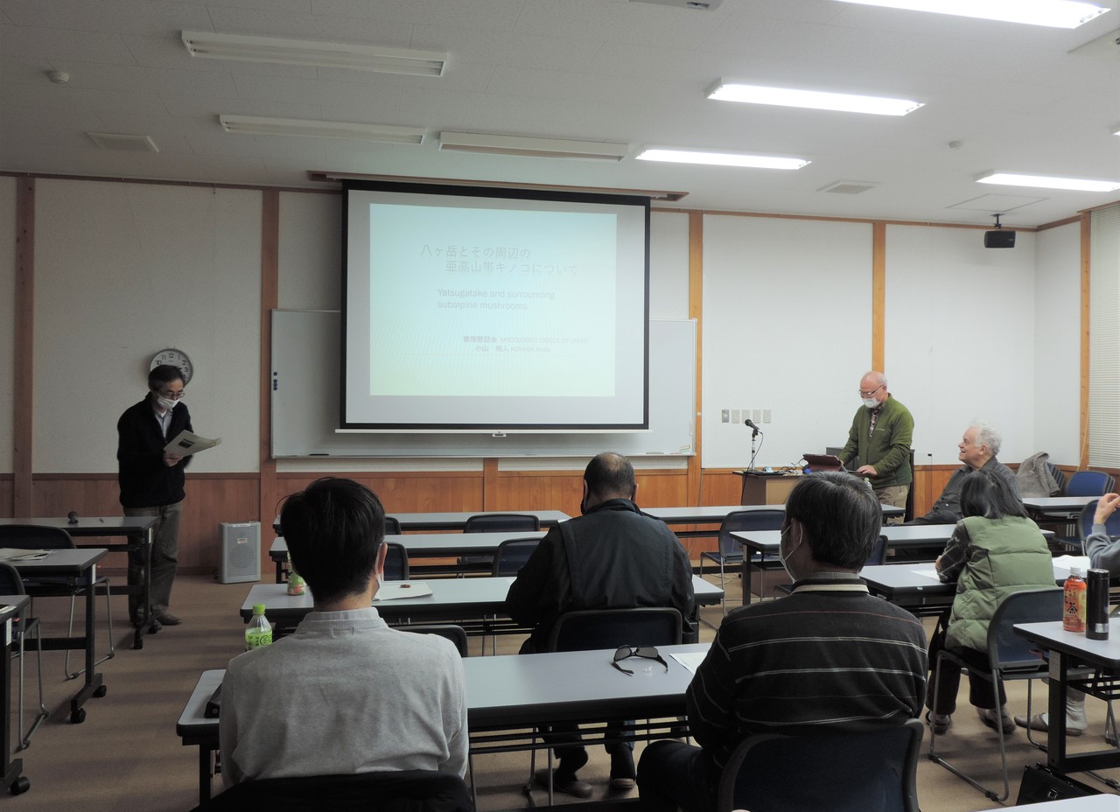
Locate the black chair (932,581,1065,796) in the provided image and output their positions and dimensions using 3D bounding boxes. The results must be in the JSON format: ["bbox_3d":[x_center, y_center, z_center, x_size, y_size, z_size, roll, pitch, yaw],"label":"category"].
[{"bbox_3d":[1.788,1.028,3.740,0.520,0.770,0.530,0,0,-14],"label":"black chair"}]

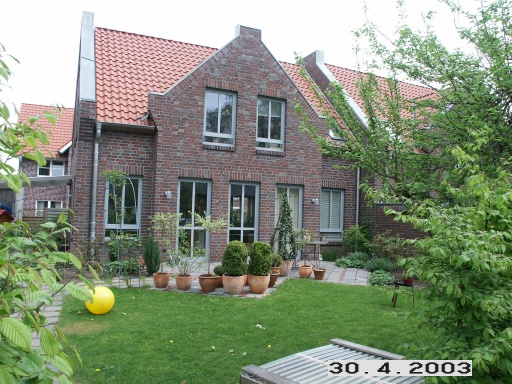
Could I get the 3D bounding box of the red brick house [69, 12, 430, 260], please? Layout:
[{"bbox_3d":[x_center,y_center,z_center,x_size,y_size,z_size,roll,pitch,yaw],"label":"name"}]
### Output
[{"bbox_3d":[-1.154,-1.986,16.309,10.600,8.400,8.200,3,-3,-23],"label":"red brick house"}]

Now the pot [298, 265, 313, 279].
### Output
[{"bbox_3d":[1.137,1.819,9.510,0.317,0.293,0.317,2,-2,7],"label":"pot"}]

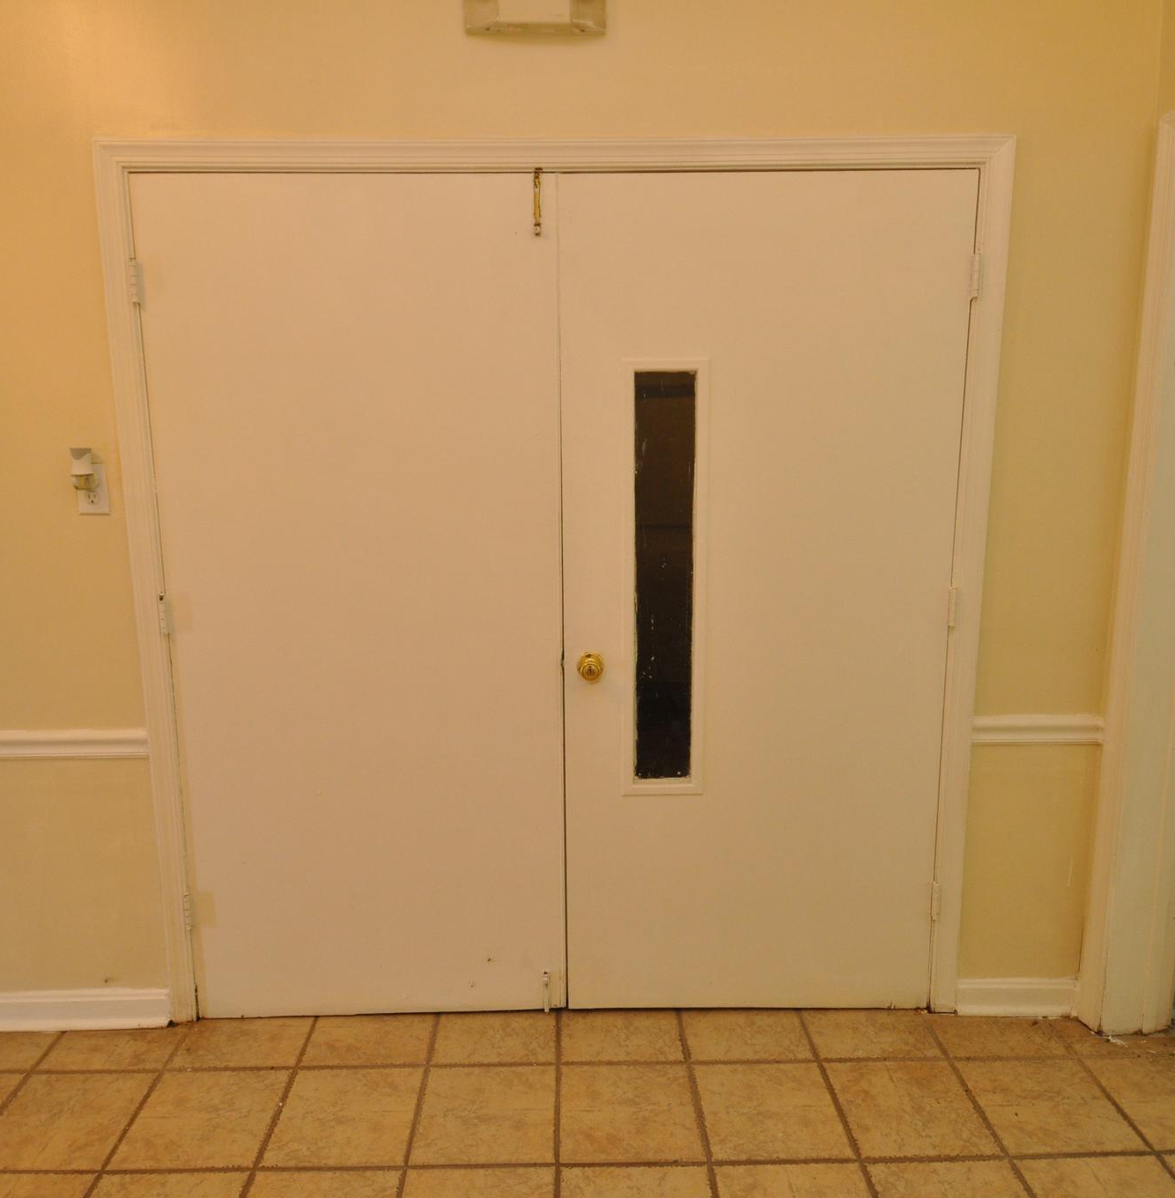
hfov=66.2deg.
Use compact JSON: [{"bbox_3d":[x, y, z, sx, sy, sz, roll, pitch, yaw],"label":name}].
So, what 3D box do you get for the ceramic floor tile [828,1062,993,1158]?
[{"bbox_3d":[0.706,1.123,1.992,0.296,0.010,0.296,0,9,-1],"label":"ceramic floor tile"}]

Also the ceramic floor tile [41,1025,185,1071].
[{"bbox_3d":[-1.154,1.104,2.201,0.296,0.010,0.156,0,9,-1],"label":"ceramic floor tile"}]

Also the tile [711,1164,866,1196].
[{"bbox_3d":[0.405,1.175,1.681,0.296,0.010,0.296,0,9,-1],"label":"tile"}]

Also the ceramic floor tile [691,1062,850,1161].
[{"bbox_3d":[0.399,1.129,1.987,0.296,0.010,0.296,0,9,-1],"label":"ceramic floor tile"}]

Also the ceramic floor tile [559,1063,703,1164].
[{"bbox_3d":[0.091,1.127,1.982,0.296,0.010,0.296,0,9,-1],"label":"ceramic floor tile"}]

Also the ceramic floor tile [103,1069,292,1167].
[{"bbox_3d":[-0.833,1.137,1.972,0.296,0.010,0.296,0,9,-1],"label":"ceramic floor tile"}]

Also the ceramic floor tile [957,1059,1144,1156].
[{"bbox_3d":[1.013,1.121,1.998,0.296,0.010,0.296,0,9,-1],"label":"ceramic floor tile"}]

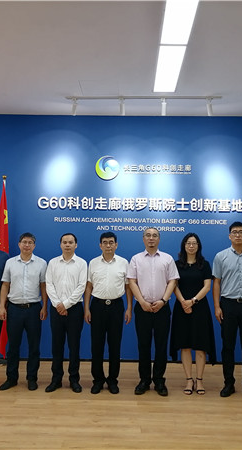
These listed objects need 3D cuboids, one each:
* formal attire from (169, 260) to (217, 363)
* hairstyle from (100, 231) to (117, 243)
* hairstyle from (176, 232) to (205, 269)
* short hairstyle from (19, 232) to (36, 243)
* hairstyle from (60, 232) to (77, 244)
[{"bbox_3d":[0.793,0.946,5.120,0.500,1.100,0.360,1,-4,5],"label":"formal attire"},{"bbox_3d":[-0.138,0.135,5.169,0.185,0.140,0.200,1,-4,-1],"label":"hairstyle"},{"bbox_3d":[0.775,0.281,5.154,0.280,0.390,0.250,0,-4,7],"label":"hairstyle"},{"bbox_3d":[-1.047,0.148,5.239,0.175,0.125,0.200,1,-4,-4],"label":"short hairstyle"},{"bbox_3d":[-0.582,0.171,5.197,0.175,0.165,0.205,0,-4,10],"label":"hairstyle"}]

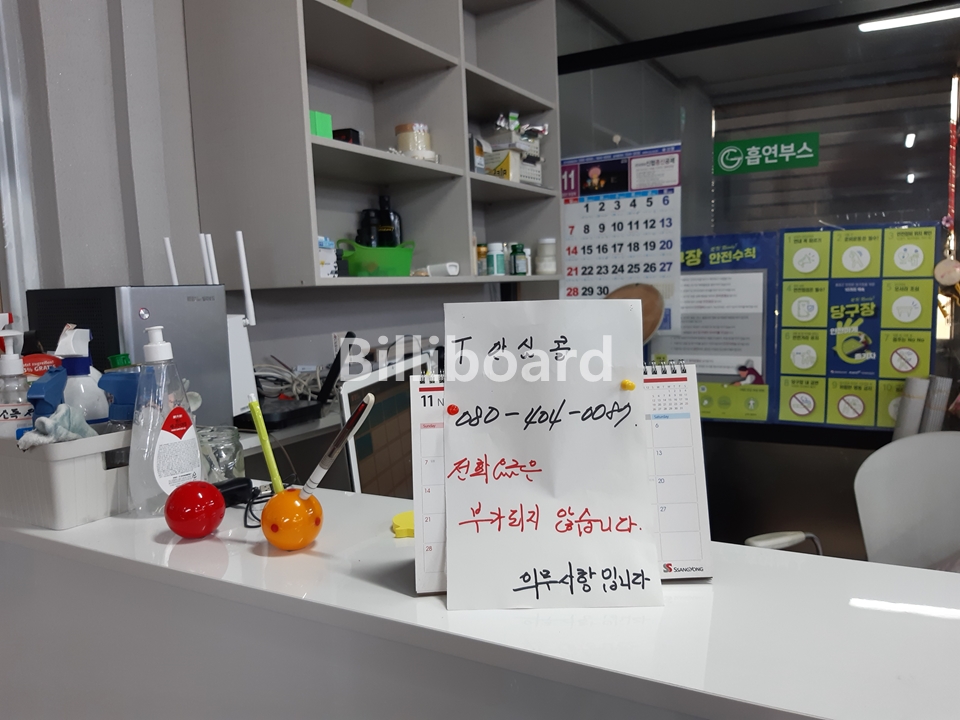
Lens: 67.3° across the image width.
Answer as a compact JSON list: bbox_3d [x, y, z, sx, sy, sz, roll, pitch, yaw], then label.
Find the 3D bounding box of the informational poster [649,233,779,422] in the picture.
[{"bbox_3d":[0.733,-0.103,2.338,0.420,0.594,0.010,1,7,28],"label":"informational poster"}]

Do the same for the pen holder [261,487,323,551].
[{"bbox_3d":[-0.201,0.172,0.774,0.065,0.065,0.065,-4,7,-15],"label":"pen holder"}]

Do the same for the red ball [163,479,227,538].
[{"bbox_3d":[-0.324,0.171,0.821,0.065,0.065,0.065,-5,7,-21],"label":"red ball"}]

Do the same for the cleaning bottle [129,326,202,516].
[{"bbox_3d":[-0.404,0.076,0.924,0.072,0.236,0.098,3,9,40],"label":"cleaning bottle"}]

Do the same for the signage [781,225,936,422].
[{"bbox_3d":[1.105,-0.095,2.139,0.420,0.594,0.010,1,7,28],"label":"signage"}]

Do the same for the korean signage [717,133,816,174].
[{"bbox_3d":[0.868,-0.625,2.194,0.298,0.099,0.008,1,7,28],"label":"korean signage"}]

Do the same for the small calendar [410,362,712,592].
[{"bbox_3d":[0.070,0.098,0.661,0.260,0.192,0.080,-2,6,-4],"label":"small calendar"}]

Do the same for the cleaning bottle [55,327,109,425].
[{"bbox_3d":[-0.544,0.072,0.992,0.060,0.231,0.085,1,7,24],"label":"cleaning bottle"}]

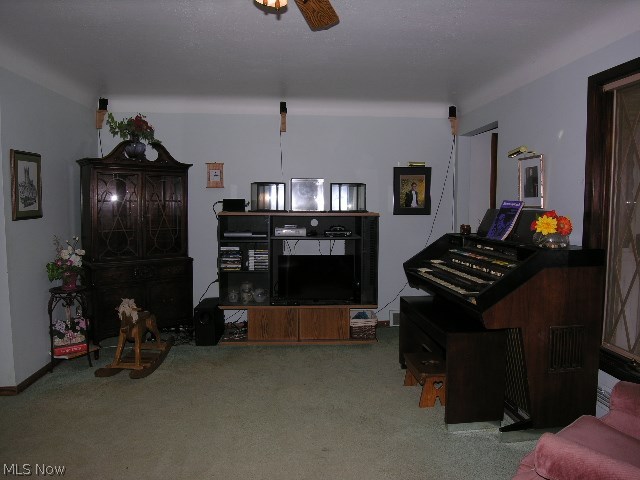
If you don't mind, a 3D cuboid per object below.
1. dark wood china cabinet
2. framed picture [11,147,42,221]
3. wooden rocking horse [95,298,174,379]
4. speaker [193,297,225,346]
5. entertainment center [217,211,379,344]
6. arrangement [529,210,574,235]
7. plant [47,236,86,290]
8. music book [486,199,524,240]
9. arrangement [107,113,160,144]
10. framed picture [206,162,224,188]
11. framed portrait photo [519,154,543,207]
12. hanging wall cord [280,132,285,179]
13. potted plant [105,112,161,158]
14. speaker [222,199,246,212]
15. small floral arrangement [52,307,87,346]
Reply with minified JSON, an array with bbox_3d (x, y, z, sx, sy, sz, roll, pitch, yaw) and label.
[{"bbox_3d":[-1.851,0.008,4.525,1.030,1.970,0.470,-3,7,-32],"label":"dark wood china cabinet"},{"bbox_3d":[-2.196,-0.406,3.341,0.030,0.505,0.370,0,5,-5],"label":"framed picture"},{"bbox_3d":[-1.573,0.763,3.838,0.320,0.600,0.780,0,5,5],"label":"wooden rocking horse"},{"bbox_3d":[-1.113,0.820,4.466,0.200,0.375,0.400,0,6,-4],"label":"speaker"},{"bbox_3d":[-0.218,0.363,4.540,1.570,1.280,0.460,0,6,-4],"label":"entertainment center"},{"bbox_3d":[1.407,-0.100,2.698,0.225,0.155,0.170,0,6,-4],"label":"arrangement"},{"bbox_3d":[-2.085,0.197,3.672,0.280,0.455,0.260,0,5,-5],"label":"plant"},{"bbox_3d":[1.356,-0.142,3.249,0.022,0.305,0.240,26,3,-6],"label":"music book"},{"bbox_3d":[-1.811,-1.088,4.328,0.500,0.300,0.320,-2,6,-25],"label":"arrangement"},{"bbox_3d":[-1.109,-0.676,4.689,0.186,0.262,0.025,0,5,-5],"label":"framed picture"},{"bbox_3d":[1.577,-0.429,3.309,0.025,0.380,0.315,0,6,-4],"label":"framed portrait photo"},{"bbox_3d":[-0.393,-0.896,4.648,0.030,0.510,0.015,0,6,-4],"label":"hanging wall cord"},{"bbox_3d":[-1.819,-1.004,4.327,0.490,0.450,0.340,-3,7,-32],"label":"potted plant"},{"bbox_3d":[-0.855,-0.343,4.439,0.210,0.125,0.150,0,5,-5],"label":"speaker"},{"bbox_3d":[-2.089,0.724,3.708,0.250,0.345,0.220,0,5,-5],"label":"small floral arrangement"}]

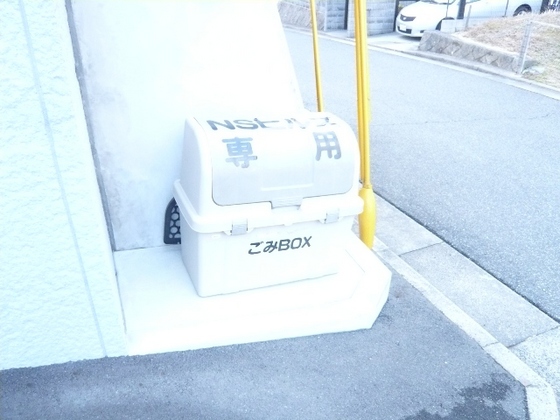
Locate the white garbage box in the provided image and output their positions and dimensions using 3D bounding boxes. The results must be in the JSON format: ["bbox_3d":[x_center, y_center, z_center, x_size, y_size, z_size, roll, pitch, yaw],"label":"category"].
[{"bbox_3d":[-0.083,-0.053,2.373,0.875,0.795,0.577,-7,26,-23],"label":"white garbage box"}]

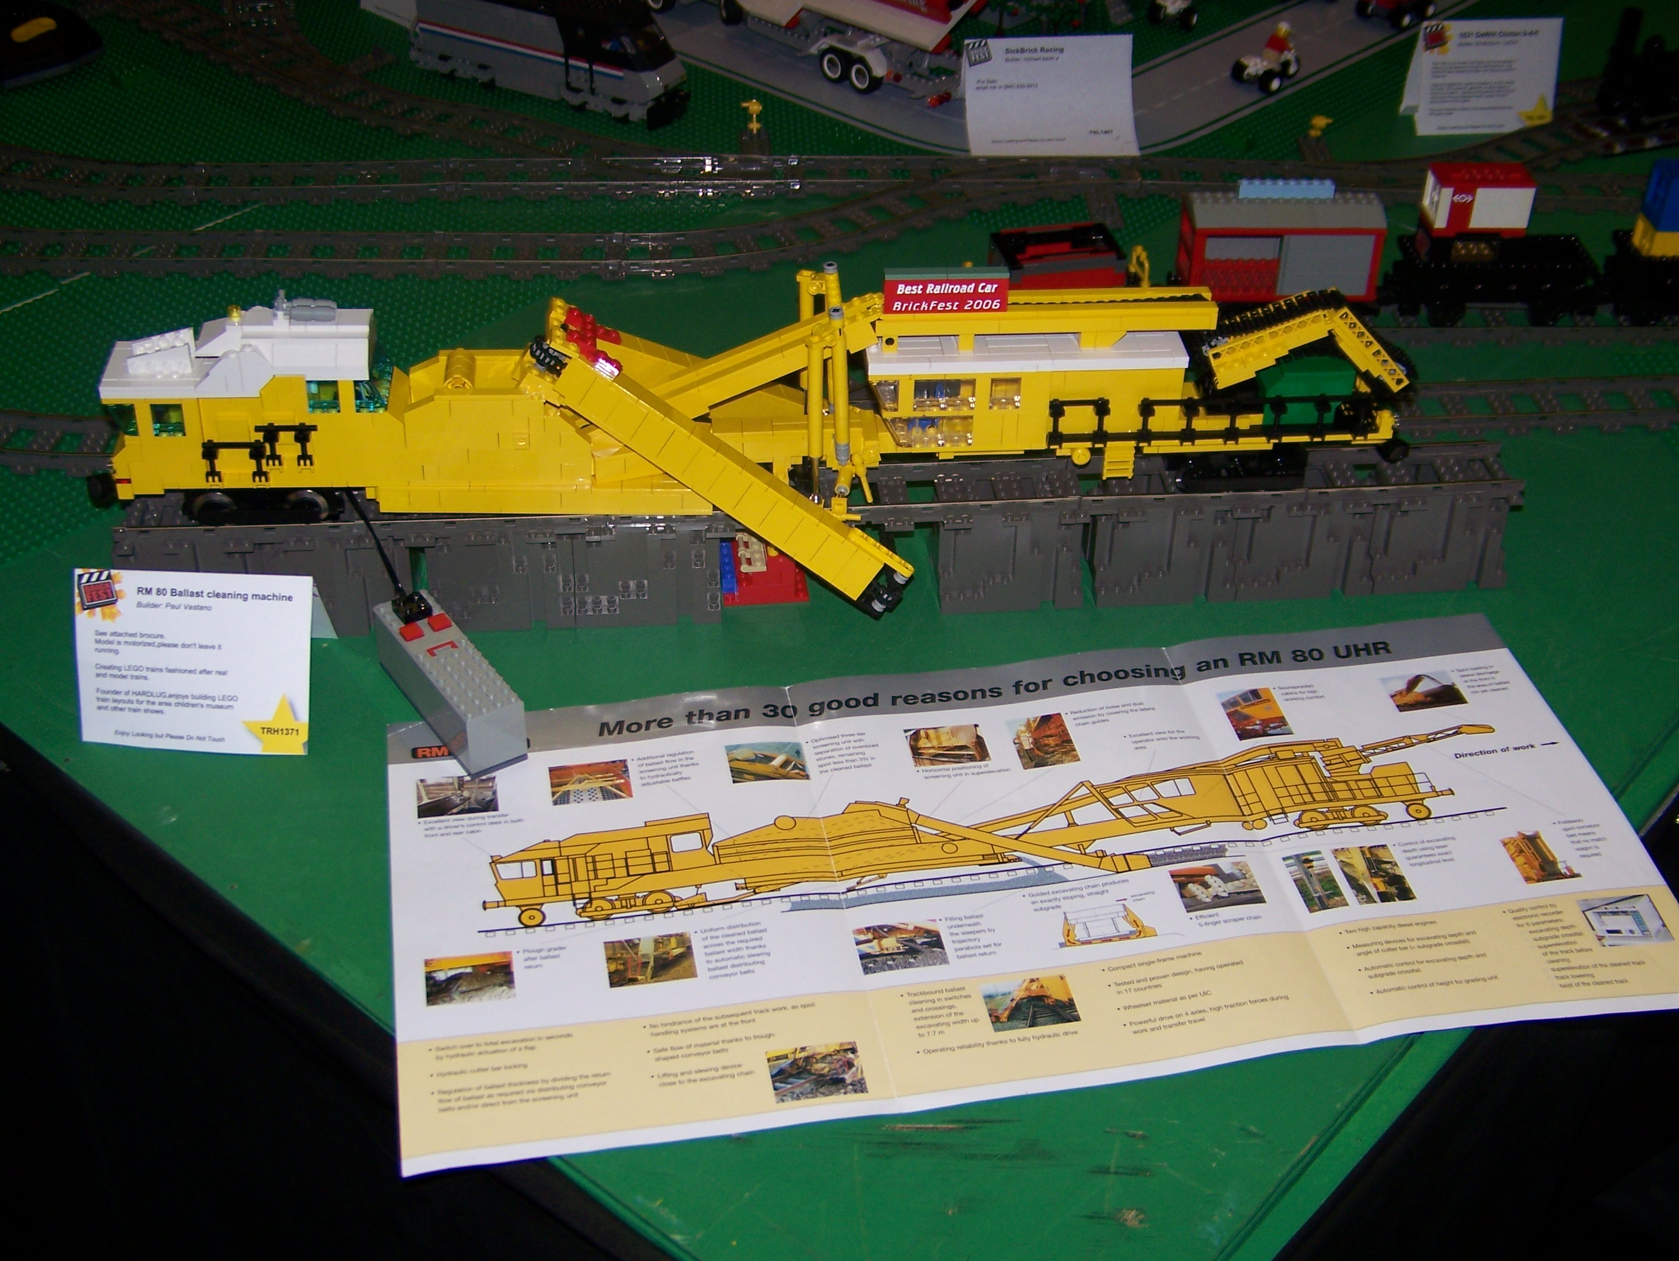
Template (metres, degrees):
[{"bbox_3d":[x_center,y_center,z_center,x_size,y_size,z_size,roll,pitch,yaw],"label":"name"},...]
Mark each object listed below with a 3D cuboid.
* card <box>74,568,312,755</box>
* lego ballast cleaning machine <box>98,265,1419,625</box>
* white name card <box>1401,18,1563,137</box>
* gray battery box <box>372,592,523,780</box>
[{"bbox_3d":[-0.326,0.001,1.008,0.121,0.077,0.094,3,38,1],"label":"card"},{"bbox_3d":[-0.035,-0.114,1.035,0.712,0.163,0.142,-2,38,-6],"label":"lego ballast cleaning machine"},{"bbox_3d":[0.552,-0.480,1.667,0.124,0.092,0.047,-3,38,-7],"label":"white name card"},{"bbox_3d":[-0.204,0.026,1.014,0.032,0.039,0.112,-22,44,-28],"label":"gray battery box"}]

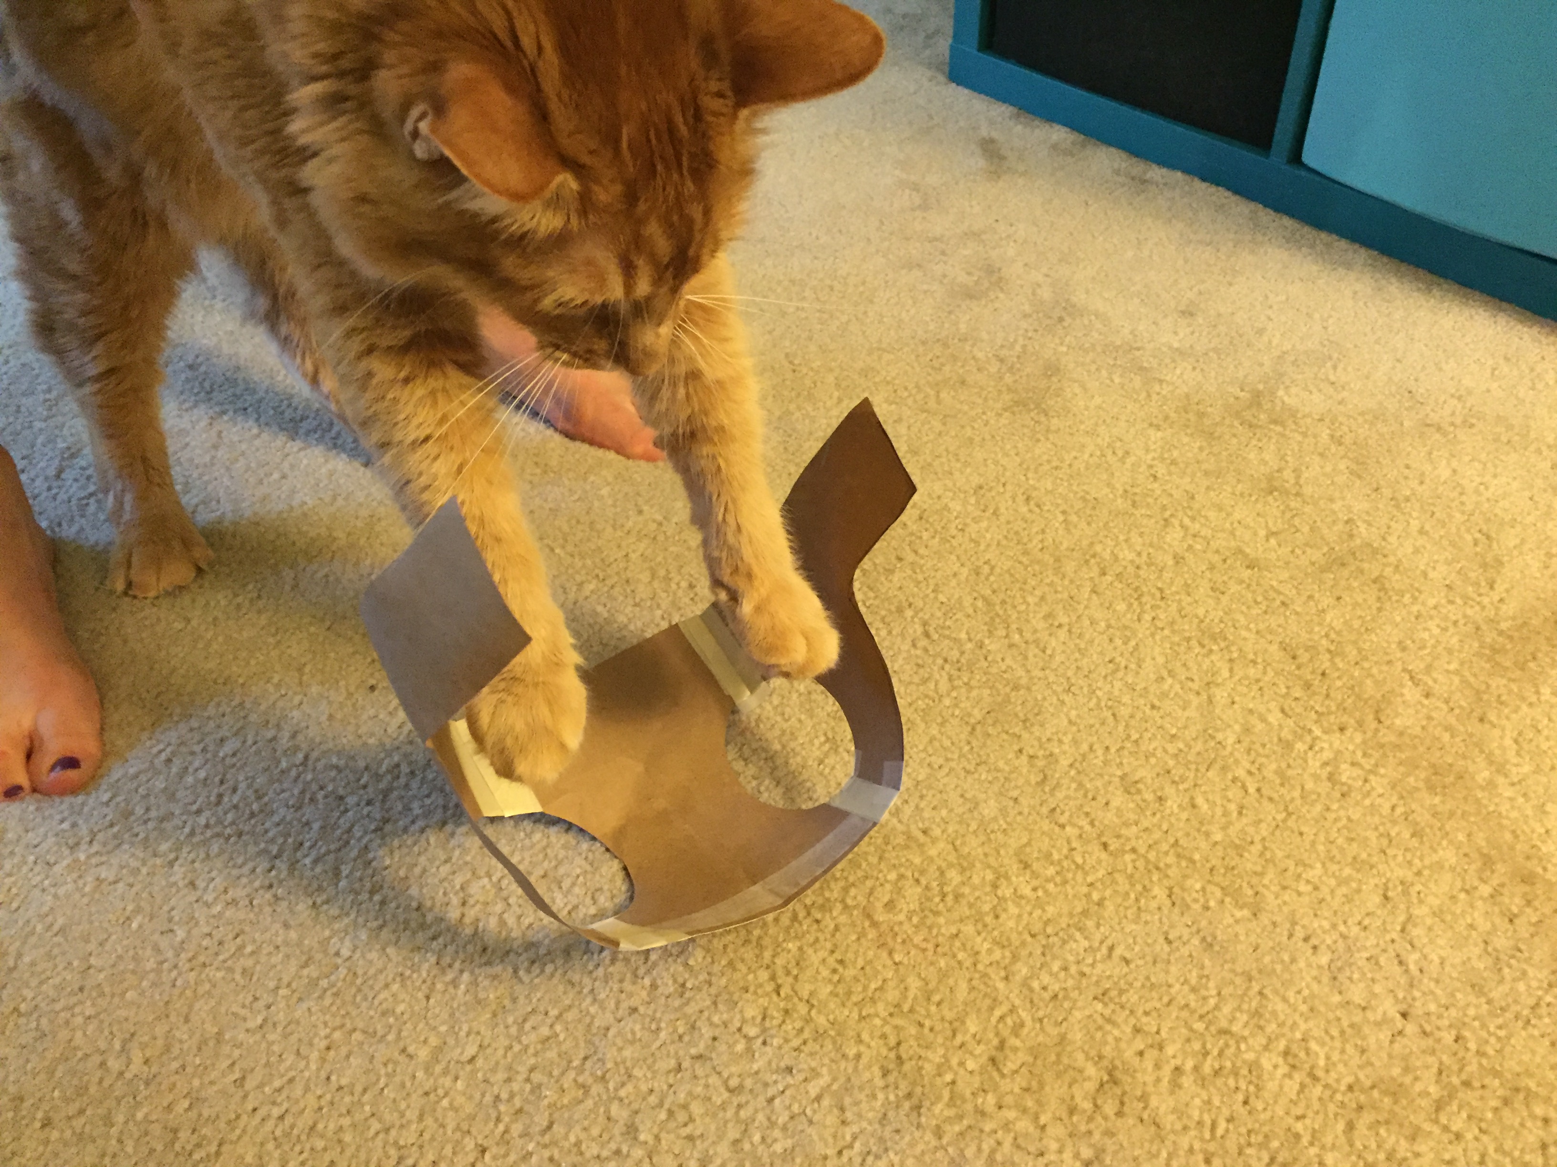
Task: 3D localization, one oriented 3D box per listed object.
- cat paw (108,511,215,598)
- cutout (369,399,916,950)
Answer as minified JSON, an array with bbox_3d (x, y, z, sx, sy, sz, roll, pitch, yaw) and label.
[{"bbox_3d":[-0.311,-0.020,0.652,0.046,0.031,0.043,-12,39,-11],"label":"cat paw"},{"bbox_3d":[-0.035,0.026,0.513,0.200,0.112,0.170,-25,44,-25],"label":"cutout"}]

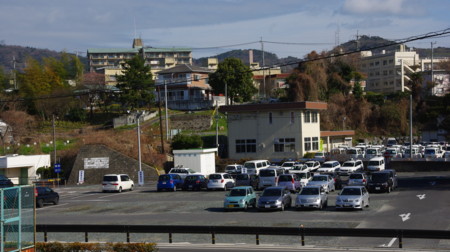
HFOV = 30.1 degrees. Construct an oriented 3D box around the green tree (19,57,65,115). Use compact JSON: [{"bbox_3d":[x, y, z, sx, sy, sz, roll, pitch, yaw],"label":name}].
[{"bbox_3d":[-34.918,-7.834,160.000,8.300,10.510,7.500,-2,-1,0],"label":"green tree"}]

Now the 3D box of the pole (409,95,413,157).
[{"bbox_3d":[22.049,0.148,99.000,0.220,7.630,0.220,-2,-1,0],"label":"pole"}]

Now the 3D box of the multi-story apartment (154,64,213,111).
[{"bbox_3d":[-8.023,-8.023,170.082,9.000,8.700,8.700,-2,-1,35],"label":"multi-story apartment"}]

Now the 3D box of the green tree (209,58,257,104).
[{"bbox_3d":[1.509,-8.759,163.000,9.000,8.760,8.400,-2,-1,0],"label":"green tree"}]

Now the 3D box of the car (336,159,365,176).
[{"bbox_3d":[14.537,4.827,95.700,1.700,1.530,4.500,-2,-1,22],"label":"car"}]

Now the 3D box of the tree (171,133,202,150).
[{"bbox_3d":[-4.843,2.236,107.000,3.900,2.810,3.300,-2,-1,0],"label":"tree"}]

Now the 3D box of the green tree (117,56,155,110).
[{"bbox_3d":[-15.951,-7.796,150.081,6.200,9.800,6.200,-2,-1,0],"label":"green tree"}]

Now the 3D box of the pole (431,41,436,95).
[{"bbox_3d":[46.981,-13.104,190.132,0.350,12.600,0.350,-1,-1,0],"label":"pole"}]

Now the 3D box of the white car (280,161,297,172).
[{"bbox_3d":[7.702,5.049,97.516,1.690,1.500,4.400,-2,-1,20],"label":"white car"}]

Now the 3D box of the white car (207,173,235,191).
[{"bbox_3d":[-0.446,5.567,83.317,1.690,1.600,3.950,-2,-1,14],"label":"white car"}]

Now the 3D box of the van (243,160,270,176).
[{"bbox_3d":[3.839,5.206,99.521,1.690,1.970,4.650,-2,-1,20],"label":"van"}]

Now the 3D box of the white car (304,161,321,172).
[{"bbox_3d":[9.921,4.915,97.016,1.550,1.500,3.750,-2,-1,20],"label":"white car"}]

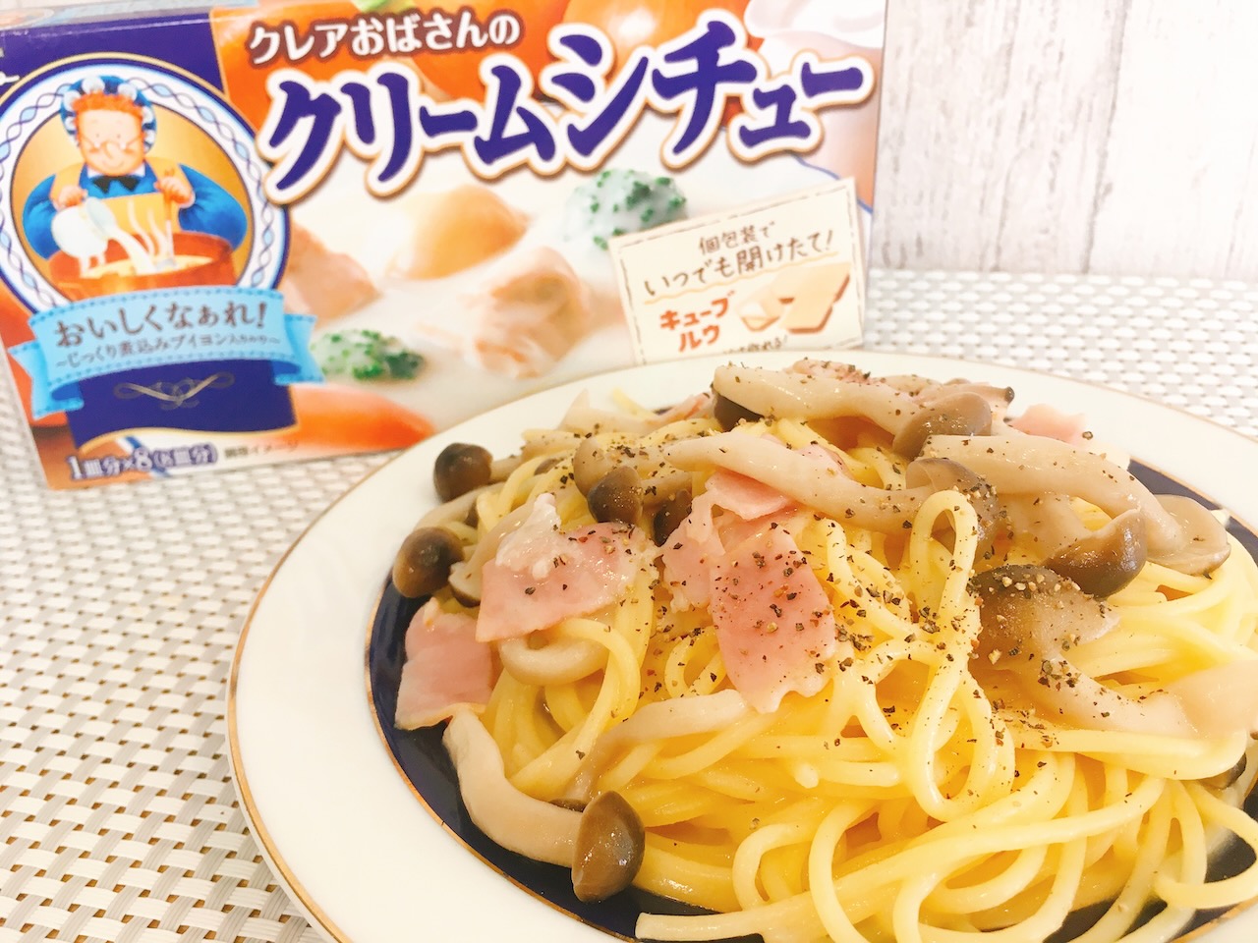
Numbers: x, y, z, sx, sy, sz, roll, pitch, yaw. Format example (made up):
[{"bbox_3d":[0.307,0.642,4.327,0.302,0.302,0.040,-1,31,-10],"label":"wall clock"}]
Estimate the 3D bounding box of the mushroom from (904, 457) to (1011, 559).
[{"bbox_3d":[0.041,0.005,0.131,0.009,0.012,0.012,16,31,9],"label":"mushroom"}]

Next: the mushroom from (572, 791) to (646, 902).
[{"bbox_3d":[-0.002,0.042,0.119,0.007,0.012,0.012,13,32,24],"label":"mushroom"}]

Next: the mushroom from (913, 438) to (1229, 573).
[{"bbox_3d":[0.058,0.004,0.138,0.039,0.011,0.010,17,28,-4],"label":"mushroom"}]

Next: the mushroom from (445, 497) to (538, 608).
[{"bbox_3d":[-0.020,0.012,0.154,0.009,0.009,0.017,35,73,0],"label":"mushroom"}]

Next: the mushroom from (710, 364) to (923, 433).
[{"bbox_3d":[0.028,-0.011,0.157,0.030,0.007,0.007,11,31,19],"label":"mushroom"}]

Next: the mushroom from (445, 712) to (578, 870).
[{"bbox_3d":[-0.014,0.039,0.127,0.010,0.007,0.025,-23,40,-32],"label":"mushroom"}]

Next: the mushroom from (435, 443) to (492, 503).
[{"bbox_3d":[-0.030,0.000,0.188,0.009,0.010,0.010,8,16,-38],"label":"mushroom"}]

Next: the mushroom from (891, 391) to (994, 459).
[{"bbox_3d":[0.044,-0.006,0.148,0.013,0.013,0.007,-23,53,-32],"label":"mushroom"}]

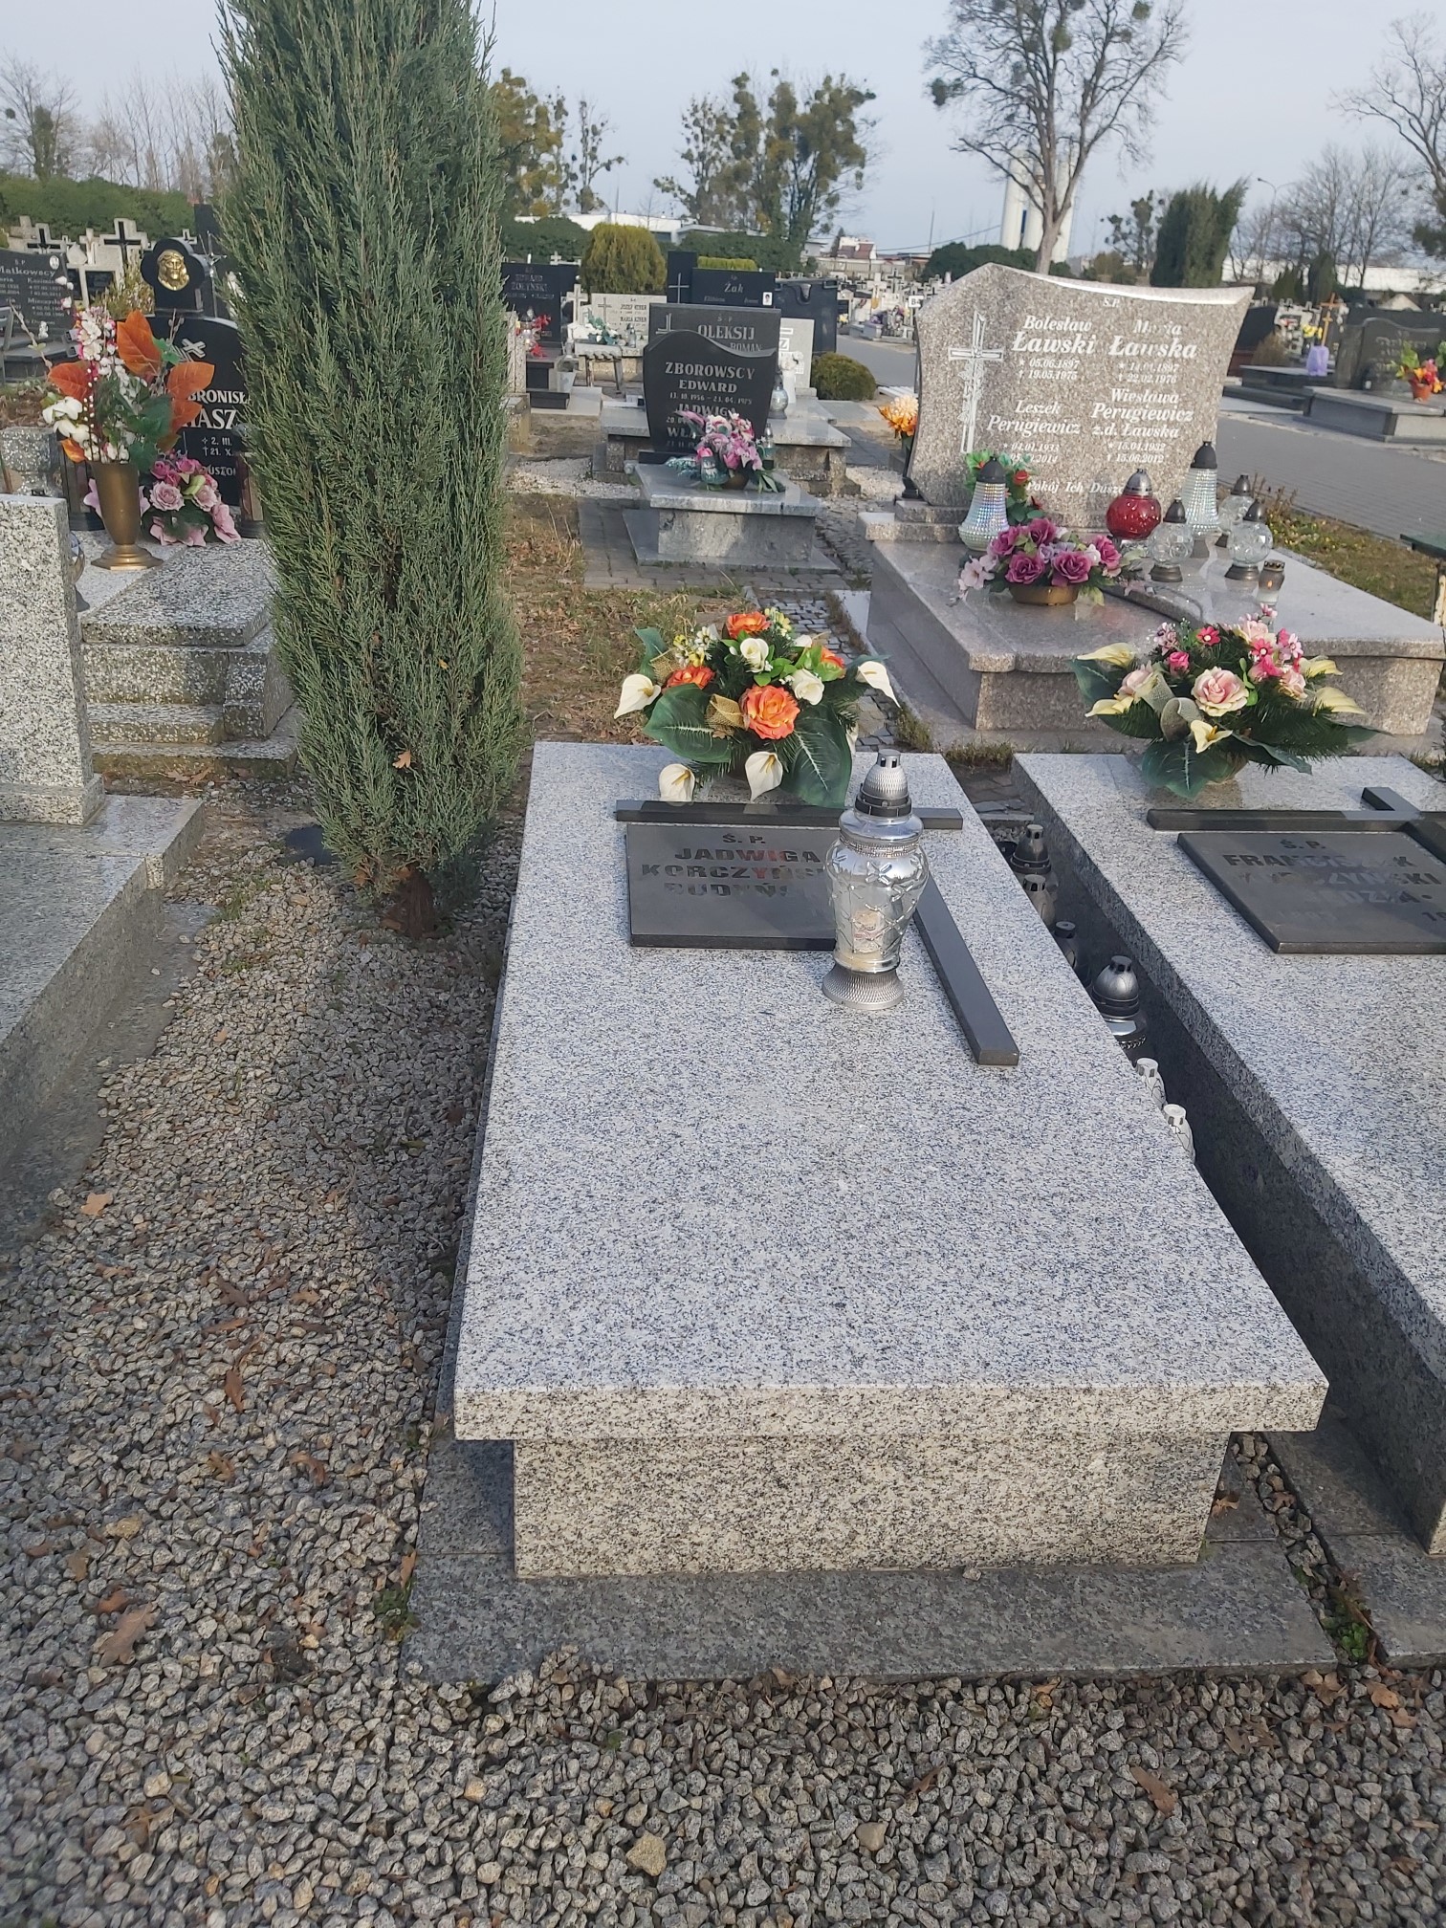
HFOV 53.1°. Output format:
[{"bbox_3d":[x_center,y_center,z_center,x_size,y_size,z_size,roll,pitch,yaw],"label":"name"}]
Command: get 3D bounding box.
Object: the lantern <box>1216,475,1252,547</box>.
[{"bbox_3d":[1.980,-1.737,5.529,0.155,0.253,0.155,0,27,-5],"label":"lantern"}]

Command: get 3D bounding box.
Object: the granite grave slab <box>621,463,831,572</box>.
[{"bbox_3d":[-0.001,-2.055,6.603,0.828,0.257,1.170,0,27,-5],"label":"granite grave slab"}]

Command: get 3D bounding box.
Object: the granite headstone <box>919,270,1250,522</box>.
[{"bbox_3d":[1.317,-2.175,5.519,1.246,0.858,0.099,0,27,-5],"label":"granite headstone"}]

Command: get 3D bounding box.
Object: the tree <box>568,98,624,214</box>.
[{"bbox_3d":[-10.057,-61.592,114.127,4.274,11.601,4.274,1,26,-6],"label":"tree"}]

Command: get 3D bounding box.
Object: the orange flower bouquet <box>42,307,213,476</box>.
[{"bbox_3d":[-1.658,-1.595,4.030,0.460,0.430,0.360,0,27,-6],"label":"orange flower bouquet"}]

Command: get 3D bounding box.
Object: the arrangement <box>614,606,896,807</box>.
[{"bbox_3d":[0.070,-0.524,2.919,0.561,0.377,0.432,1,26,-6],"label":"arrangement"}]

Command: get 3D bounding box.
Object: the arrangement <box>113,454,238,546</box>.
[{"bbox_3d":[-1.726,-1.438,4.480,0.430,0.255,0.320,0,27,-6],"label":"arrangement"}]

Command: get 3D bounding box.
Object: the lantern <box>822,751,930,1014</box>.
[{"bbox_3d":[0.222,-0.122,2.130,0.148,0.371,0.148,0,27,-5],"label":"lantern"}]

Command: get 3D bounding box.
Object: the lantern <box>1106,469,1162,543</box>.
[{"bbox_3d":[1.610,-1.793,5.680,0.210,0.274,0.210,0,27,-6],"label":"lantern"}]

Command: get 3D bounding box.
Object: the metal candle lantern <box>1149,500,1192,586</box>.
[{"bbox_3d":[1.679,-1.592,5.420,0.161,0.276,0.161,0,26,-8],"label":"metal candle lantern"}]

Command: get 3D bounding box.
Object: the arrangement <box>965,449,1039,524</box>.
[{"bbox_3d":[1.104,-1.865,5.720,0.290,0.340,0.220,0,27,-6],"label":"arrangement"}]

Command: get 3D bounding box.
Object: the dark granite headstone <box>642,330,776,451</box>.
[{"bbox_3d":[-0.068,-2.724,6.900,0.630,0.570,0.080,0,27,-6],"label":"dark granite headstone"}]

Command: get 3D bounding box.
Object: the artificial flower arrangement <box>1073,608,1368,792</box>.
[{"bbox_3d":[1.065,-0.561,3.090,0.600,0.355,0.420,0,27,-6],"label":"artificial flower arrangement"}]

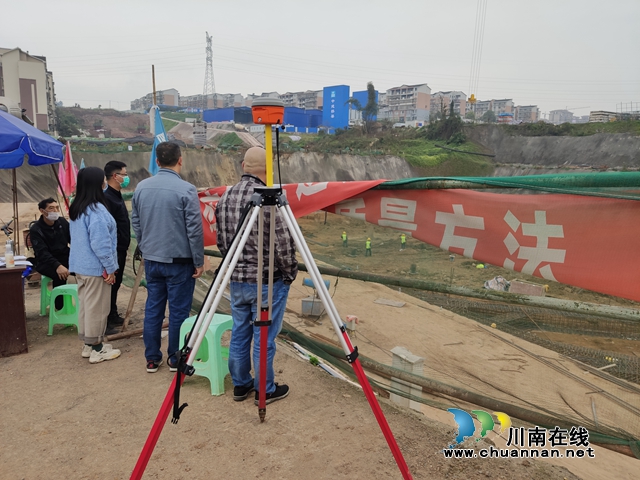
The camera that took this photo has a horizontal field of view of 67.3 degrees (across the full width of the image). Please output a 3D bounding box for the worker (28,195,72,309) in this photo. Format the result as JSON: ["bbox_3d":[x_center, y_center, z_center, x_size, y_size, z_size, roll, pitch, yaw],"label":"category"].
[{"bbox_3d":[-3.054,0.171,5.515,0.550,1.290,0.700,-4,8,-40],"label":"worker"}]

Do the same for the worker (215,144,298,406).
[{"bbox_3d":[-0.422,0.232,3.244,0.540,1.686,0.380,2,6,18],"label":"worker"}]

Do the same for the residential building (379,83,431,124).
[{"bbox_3d":[48.193,-77.448,274.091,24.000,21.500,13.000,6,8,43],"label":"residential building"}]

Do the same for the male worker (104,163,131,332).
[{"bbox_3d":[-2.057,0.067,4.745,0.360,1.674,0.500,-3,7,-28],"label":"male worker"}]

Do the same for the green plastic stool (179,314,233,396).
[{"bbox_3d":[-0.763,0.817,3.497,0.360,0.460,0.360,4,7,29],"label":"green plastic stool"}]

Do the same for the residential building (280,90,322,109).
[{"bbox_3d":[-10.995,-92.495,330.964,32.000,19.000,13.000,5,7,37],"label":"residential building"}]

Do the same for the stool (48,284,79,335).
[{"bbox_3d":[-2.428,0.673,4.767,0.355,0.455,0.355,1,6,3],"label":"stool"}]

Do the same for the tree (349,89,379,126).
[{"bbox_3d":[11.300,-34.300,125.000,7.800,10.800,6.500,0,6,0],"label":"tree"}]

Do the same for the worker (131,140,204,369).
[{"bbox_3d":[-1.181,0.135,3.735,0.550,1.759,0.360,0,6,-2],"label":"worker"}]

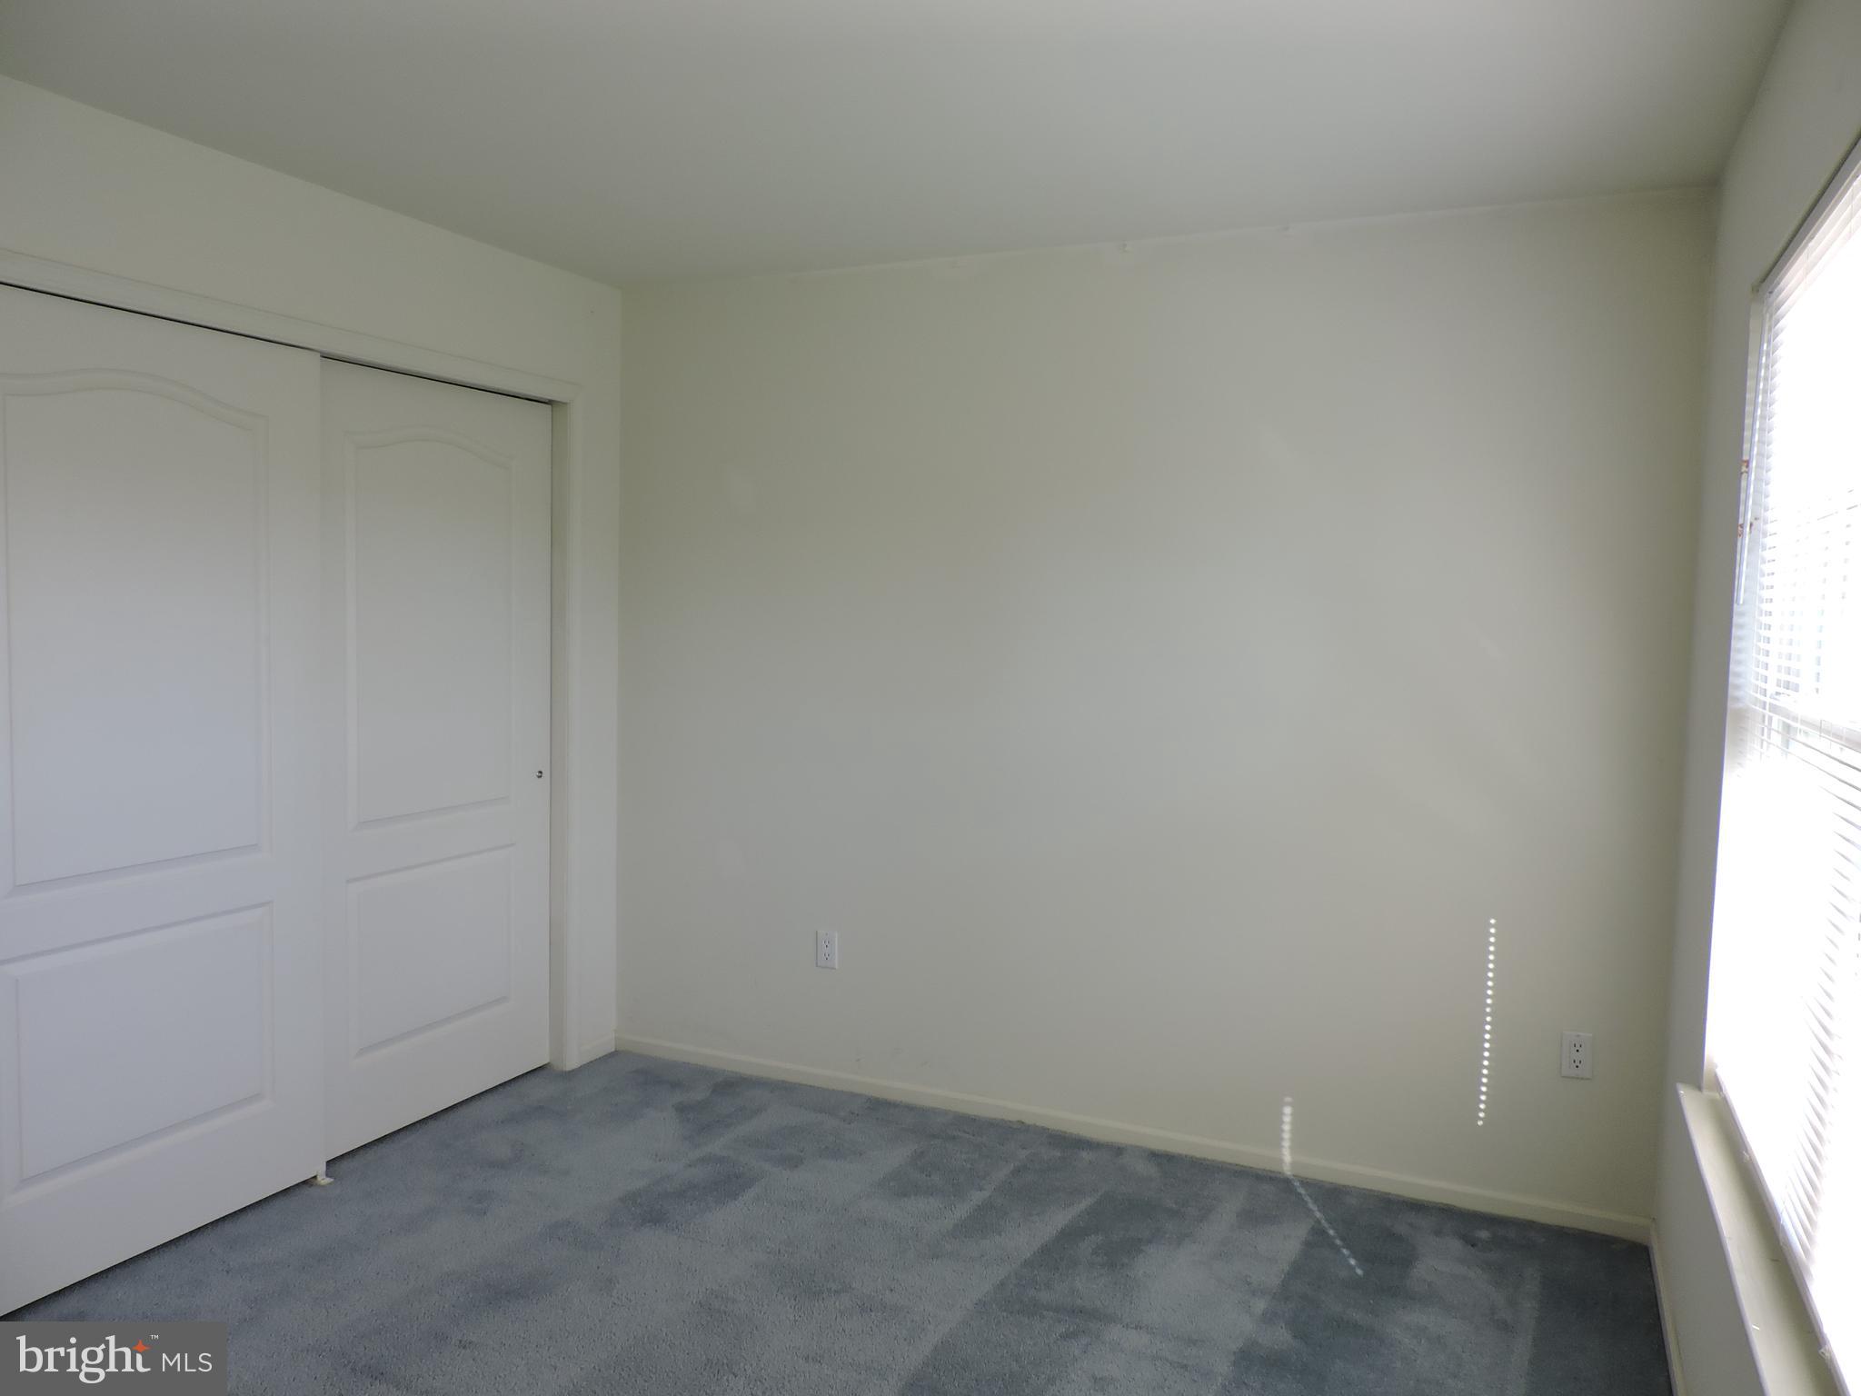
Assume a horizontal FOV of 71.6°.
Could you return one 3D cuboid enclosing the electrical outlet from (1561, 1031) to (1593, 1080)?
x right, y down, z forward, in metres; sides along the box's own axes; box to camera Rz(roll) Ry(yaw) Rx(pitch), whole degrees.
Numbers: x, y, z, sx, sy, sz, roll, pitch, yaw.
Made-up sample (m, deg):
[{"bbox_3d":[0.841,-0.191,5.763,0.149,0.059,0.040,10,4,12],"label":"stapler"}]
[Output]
[{"bbox_3d":[1.551,0.859,3.095,0.070,0.113,0.010,3,4,24],"label":"electrical outlet"}]

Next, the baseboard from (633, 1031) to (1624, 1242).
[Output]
[{"bbox_3d":[0.338,1.195,3.644,2.984,0.060,0.015,3,4,24],"label":"baseboard"}]

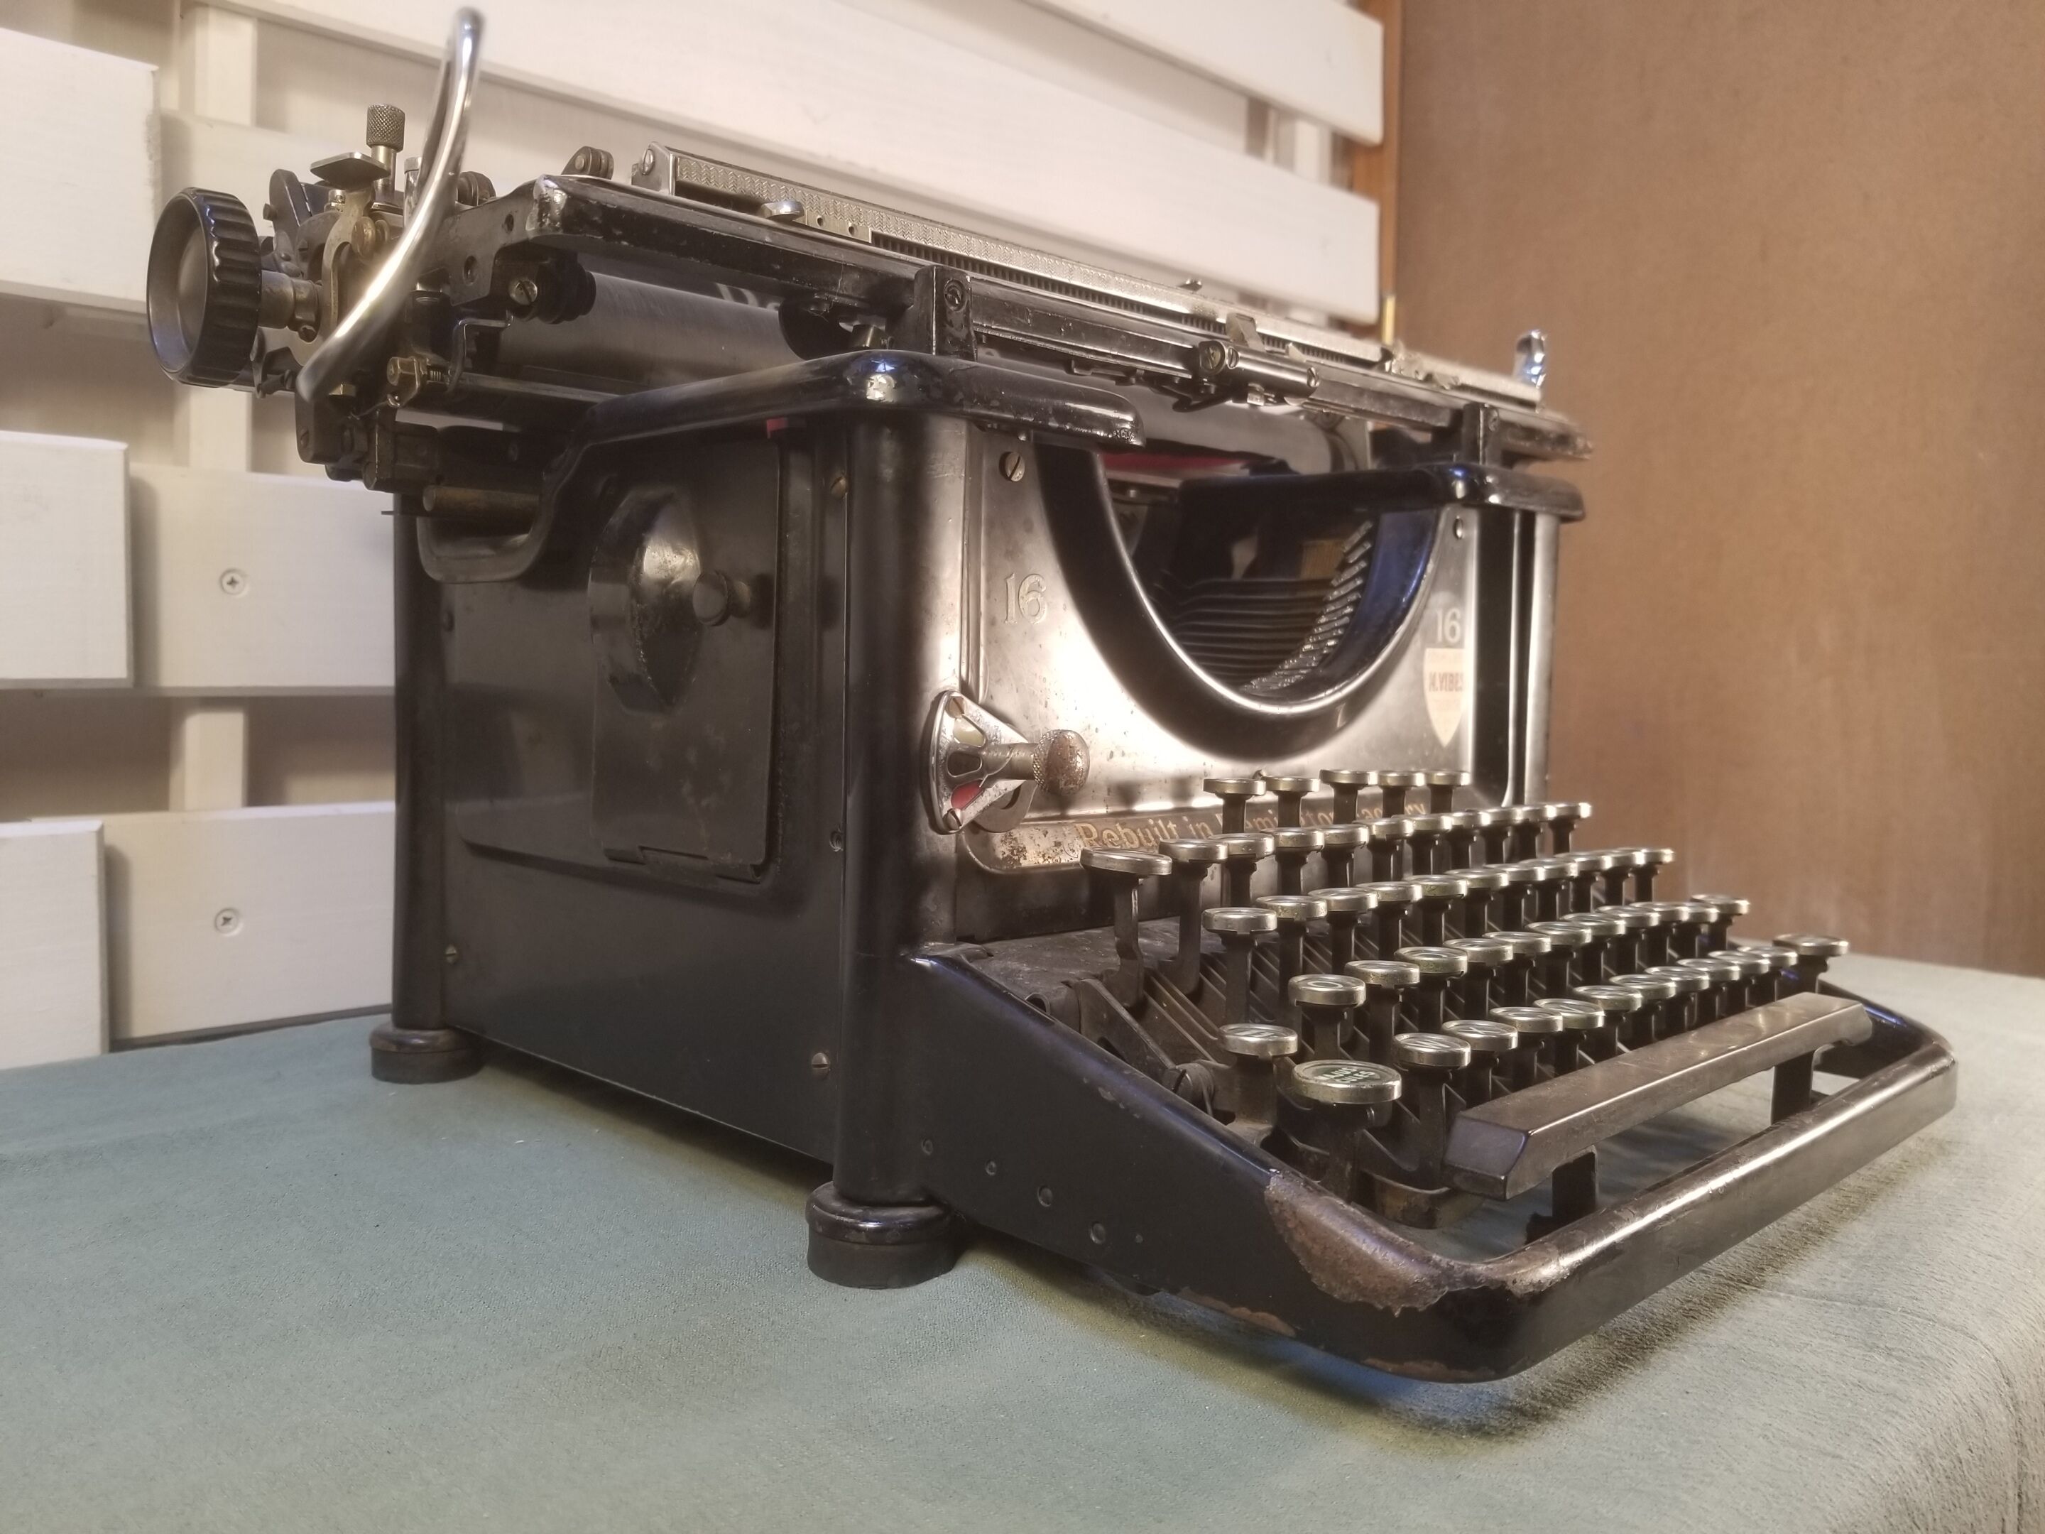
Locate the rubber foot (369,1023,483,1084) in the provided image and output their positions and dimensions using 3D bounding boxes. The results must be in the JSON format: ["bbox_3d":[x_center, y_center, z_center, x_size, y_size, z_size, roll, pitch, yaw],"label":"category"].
[{"bbox_3d":[-0.204,0.097,0.526,0.035,0.016,0.035,-2,4,-44],"label":"rubber foot"}]

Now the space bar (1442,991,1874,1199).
[{"bbox_3d":[0.154,0.070,0.354,0.194,0.012,0.014,-2,4,-44],"label":"space bar"}]

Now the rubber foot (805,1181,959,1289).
[{"bbox_3d":[-0.032,0.105,0.352,0.035,0.016,0.035,0,3,0],"label":"rubber foot"}]

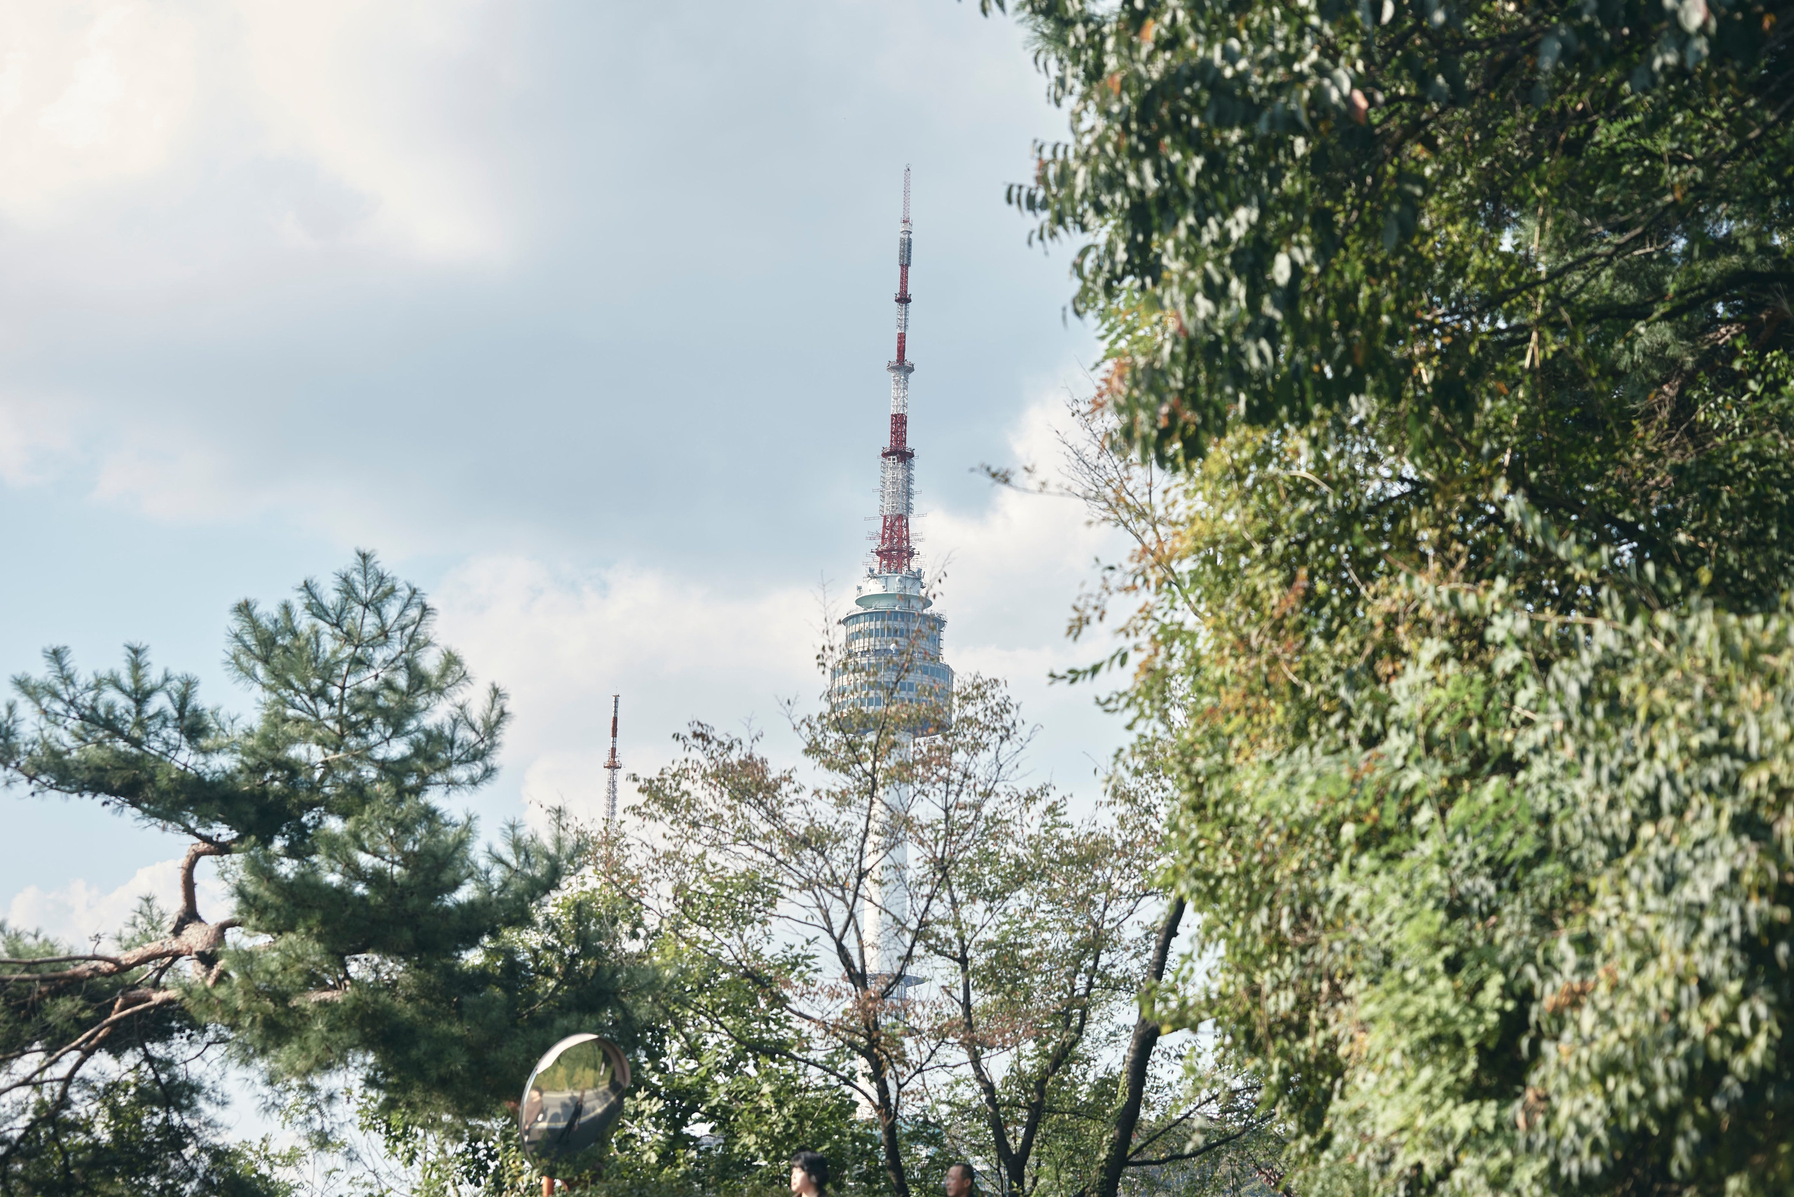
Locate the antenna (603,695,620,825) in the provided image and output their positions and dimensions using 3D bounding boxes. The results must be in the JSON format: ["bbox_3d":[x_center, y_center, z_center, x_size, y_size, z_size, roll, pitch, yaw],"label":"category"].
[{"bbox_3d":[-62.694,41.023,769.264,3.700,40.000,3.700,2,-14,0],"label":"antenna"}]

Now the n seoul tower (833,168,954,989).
[{"bbox_3d":[-0.783,11.110,812.934,28.700,236.700,28.700,2,-14,0],"label":"n seoul tower"}]

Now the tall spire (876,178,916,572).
[{"bbox_3d":[0.996,-54.787,828.998,9.500,101.000,9.500,2,-14,0],"label":"tall spire"}]

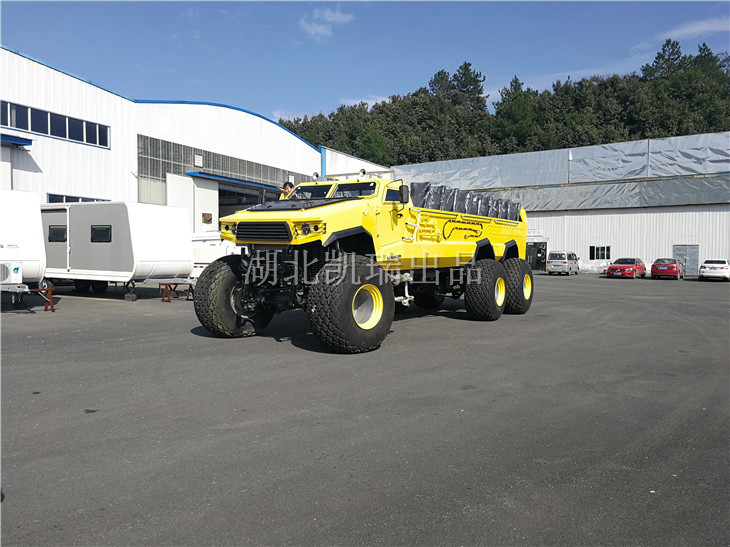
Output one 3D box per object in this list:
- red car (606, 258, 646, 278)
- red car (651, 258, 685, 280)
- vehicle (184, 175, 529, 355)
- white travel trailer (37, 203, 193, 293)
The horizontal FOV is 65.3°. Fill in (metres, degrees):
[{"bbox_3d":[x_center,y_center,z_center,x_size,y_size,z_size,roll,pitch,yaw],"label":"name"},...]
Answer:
[{"bbox_3d":[19.523,-0.401,42.300,1.800,1.460,4.400,2,3,35],"label":"red car"},{"bbox_3d":[22.494,-0.363,42.200,1.780,1.470,4.550,2,3,35],"label":"red car"},{"bbox_3d":[0.907,-0.429,13.574,3.338,3.250,9.618,1,2,36],"label":"vehicle"},{"bbox_3d":[-9.254,-0.751,19.544,8.200,2.900,2.350,1,3,28],"label":"white travel trailer"}]

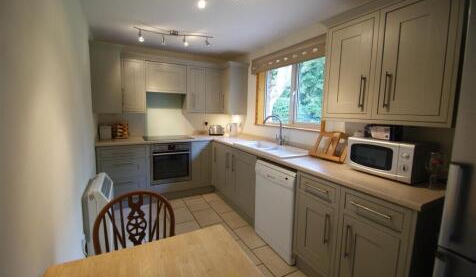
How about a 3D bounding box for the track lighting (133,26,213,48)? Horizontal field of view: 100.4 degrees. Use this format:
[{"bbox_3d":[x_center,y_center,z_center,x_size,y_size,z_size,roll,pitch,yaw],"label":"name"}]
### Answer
[{"bbox_3d":[-0.755,-1.216,2.391,0.920,0.200,0.190,-2,8,-22],"label":"track lighting"}]

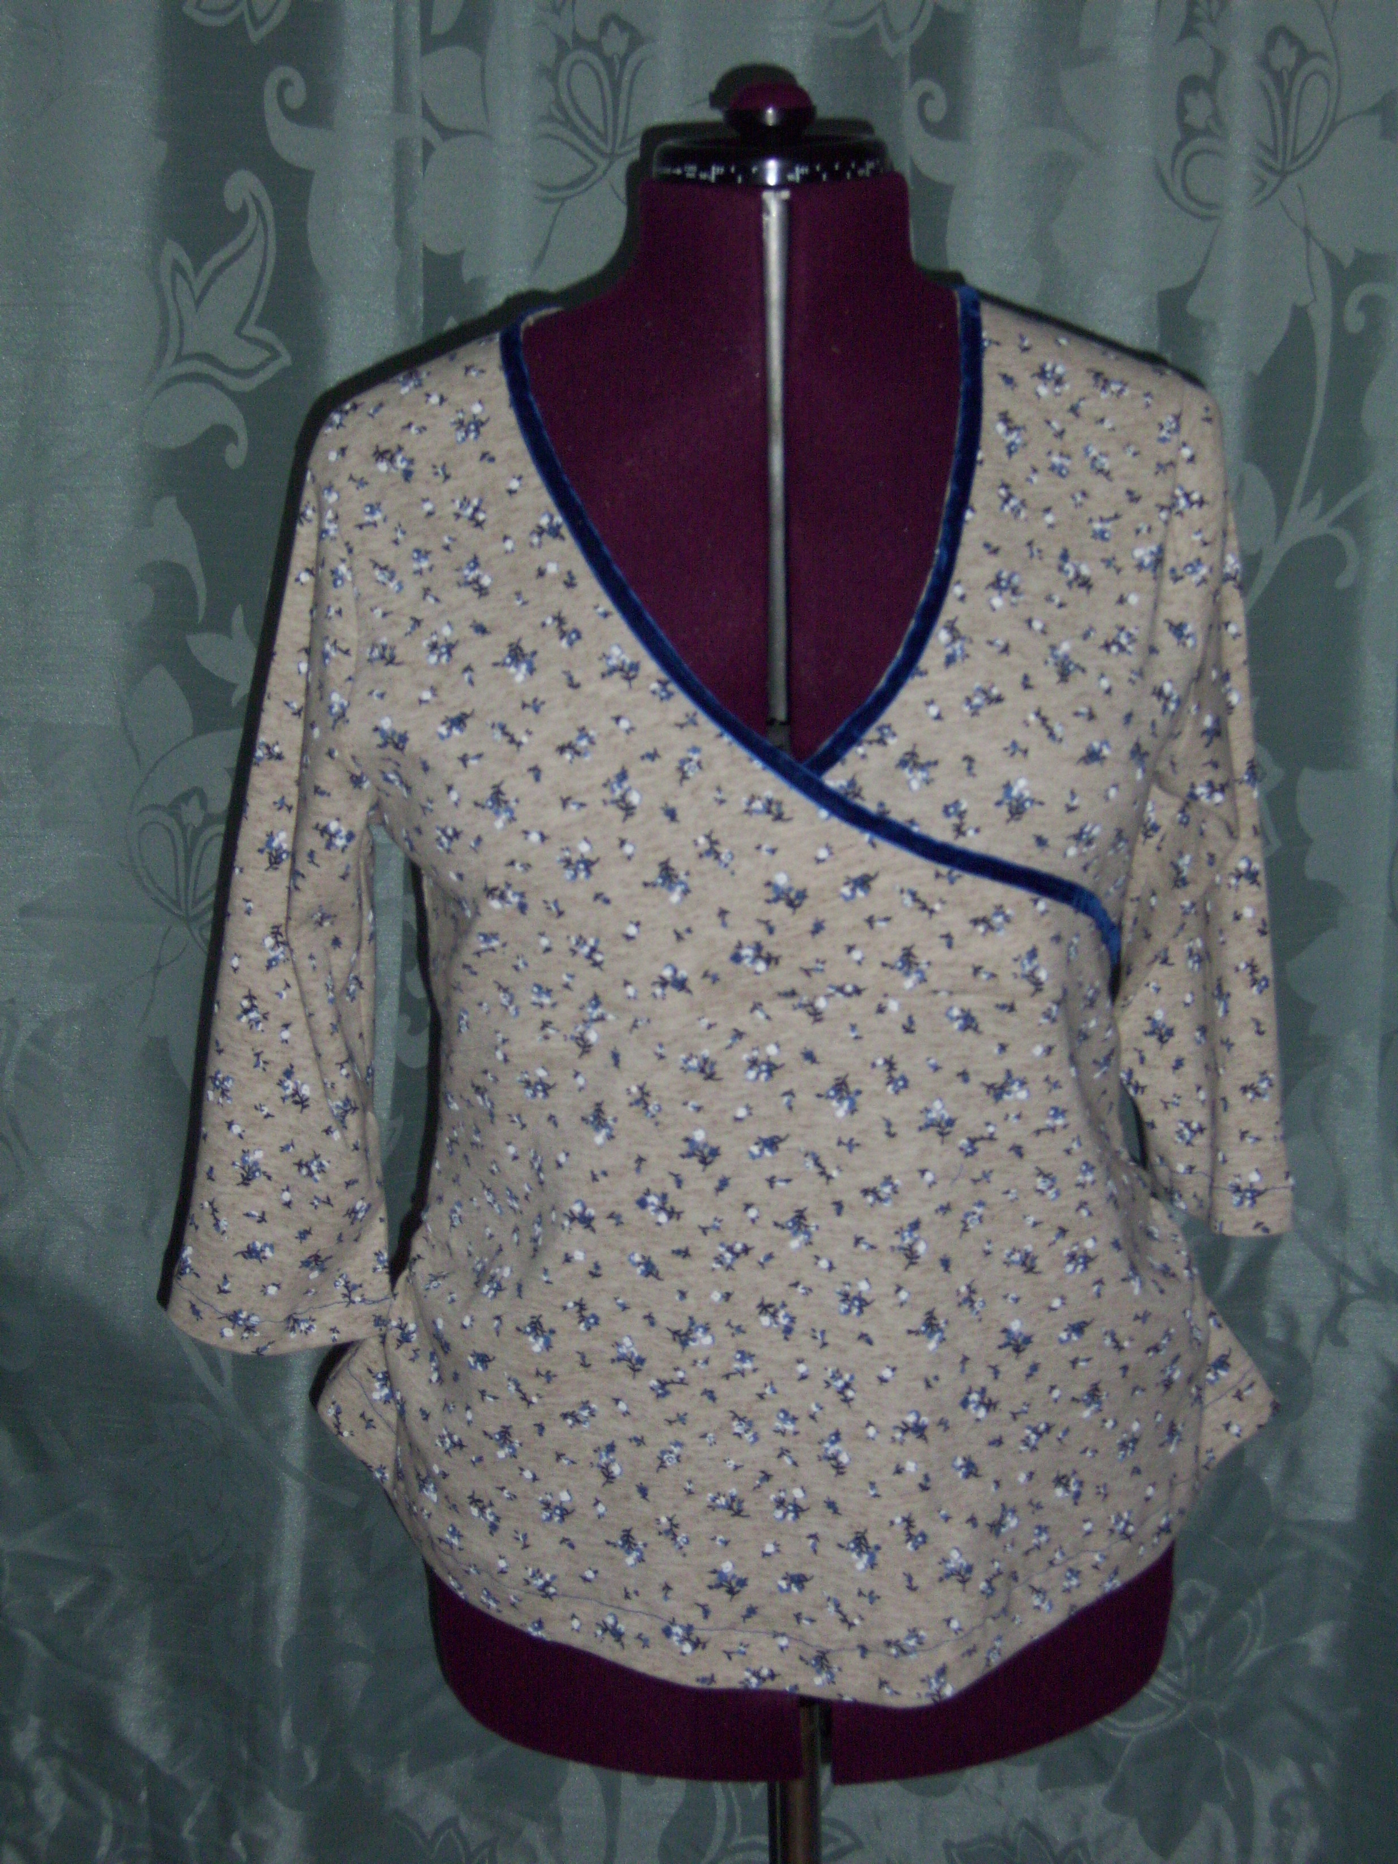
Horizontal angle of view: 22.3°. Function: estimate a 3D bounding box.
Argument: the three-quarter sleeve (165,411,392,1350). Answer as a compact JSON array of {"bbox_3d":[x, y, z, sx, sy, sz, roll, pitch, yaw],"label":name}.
[{"bbox_3d":[-0.199,-0.022,1.705,0.118,0.460,0.125,-2,17,-2],"label":"three-quarter sleeve"}]

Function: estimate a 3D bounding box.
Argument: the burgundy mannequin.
[{"bbox_3d":[0.042,-0.003,1.705,0.380,0.780,0.265,-2,17,-2],"label":"burgundy mannequin"}]

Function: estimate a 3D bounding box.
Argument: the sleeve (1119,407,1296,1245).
[{"bbox_3d":[0.244,-0.053,1.735,0.100,0.440,0.140,-2,17,-2],"label":"sleeve"}]

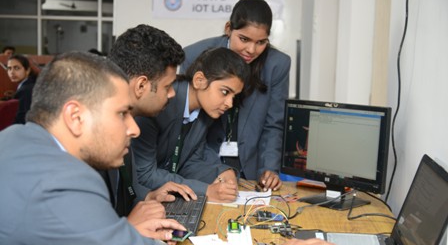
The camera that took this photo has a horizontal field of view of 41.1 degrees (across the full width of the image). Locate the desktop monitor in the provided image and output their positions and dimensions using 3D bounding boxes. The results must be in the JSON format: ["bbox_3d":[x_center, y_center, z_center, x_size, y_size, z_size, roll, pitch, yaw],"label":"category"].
[{"bbox_3d":[0.376,0.100,2.030,0.180,0.345,0.440,-4,8,-42],"label":"desktop monitor"}]

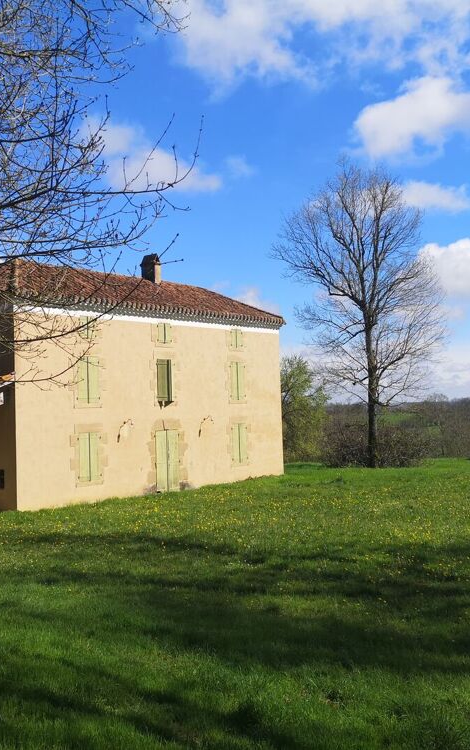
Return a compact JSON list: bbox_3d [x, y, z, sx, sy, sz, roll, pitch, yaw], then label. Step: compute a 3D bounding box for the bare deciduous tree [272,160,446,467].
[{"bbox_3d":[6.400,-3.150,40.300,8.800,15.800,8.400,-2,-2,9],"label":"bare deciduous tree"}]

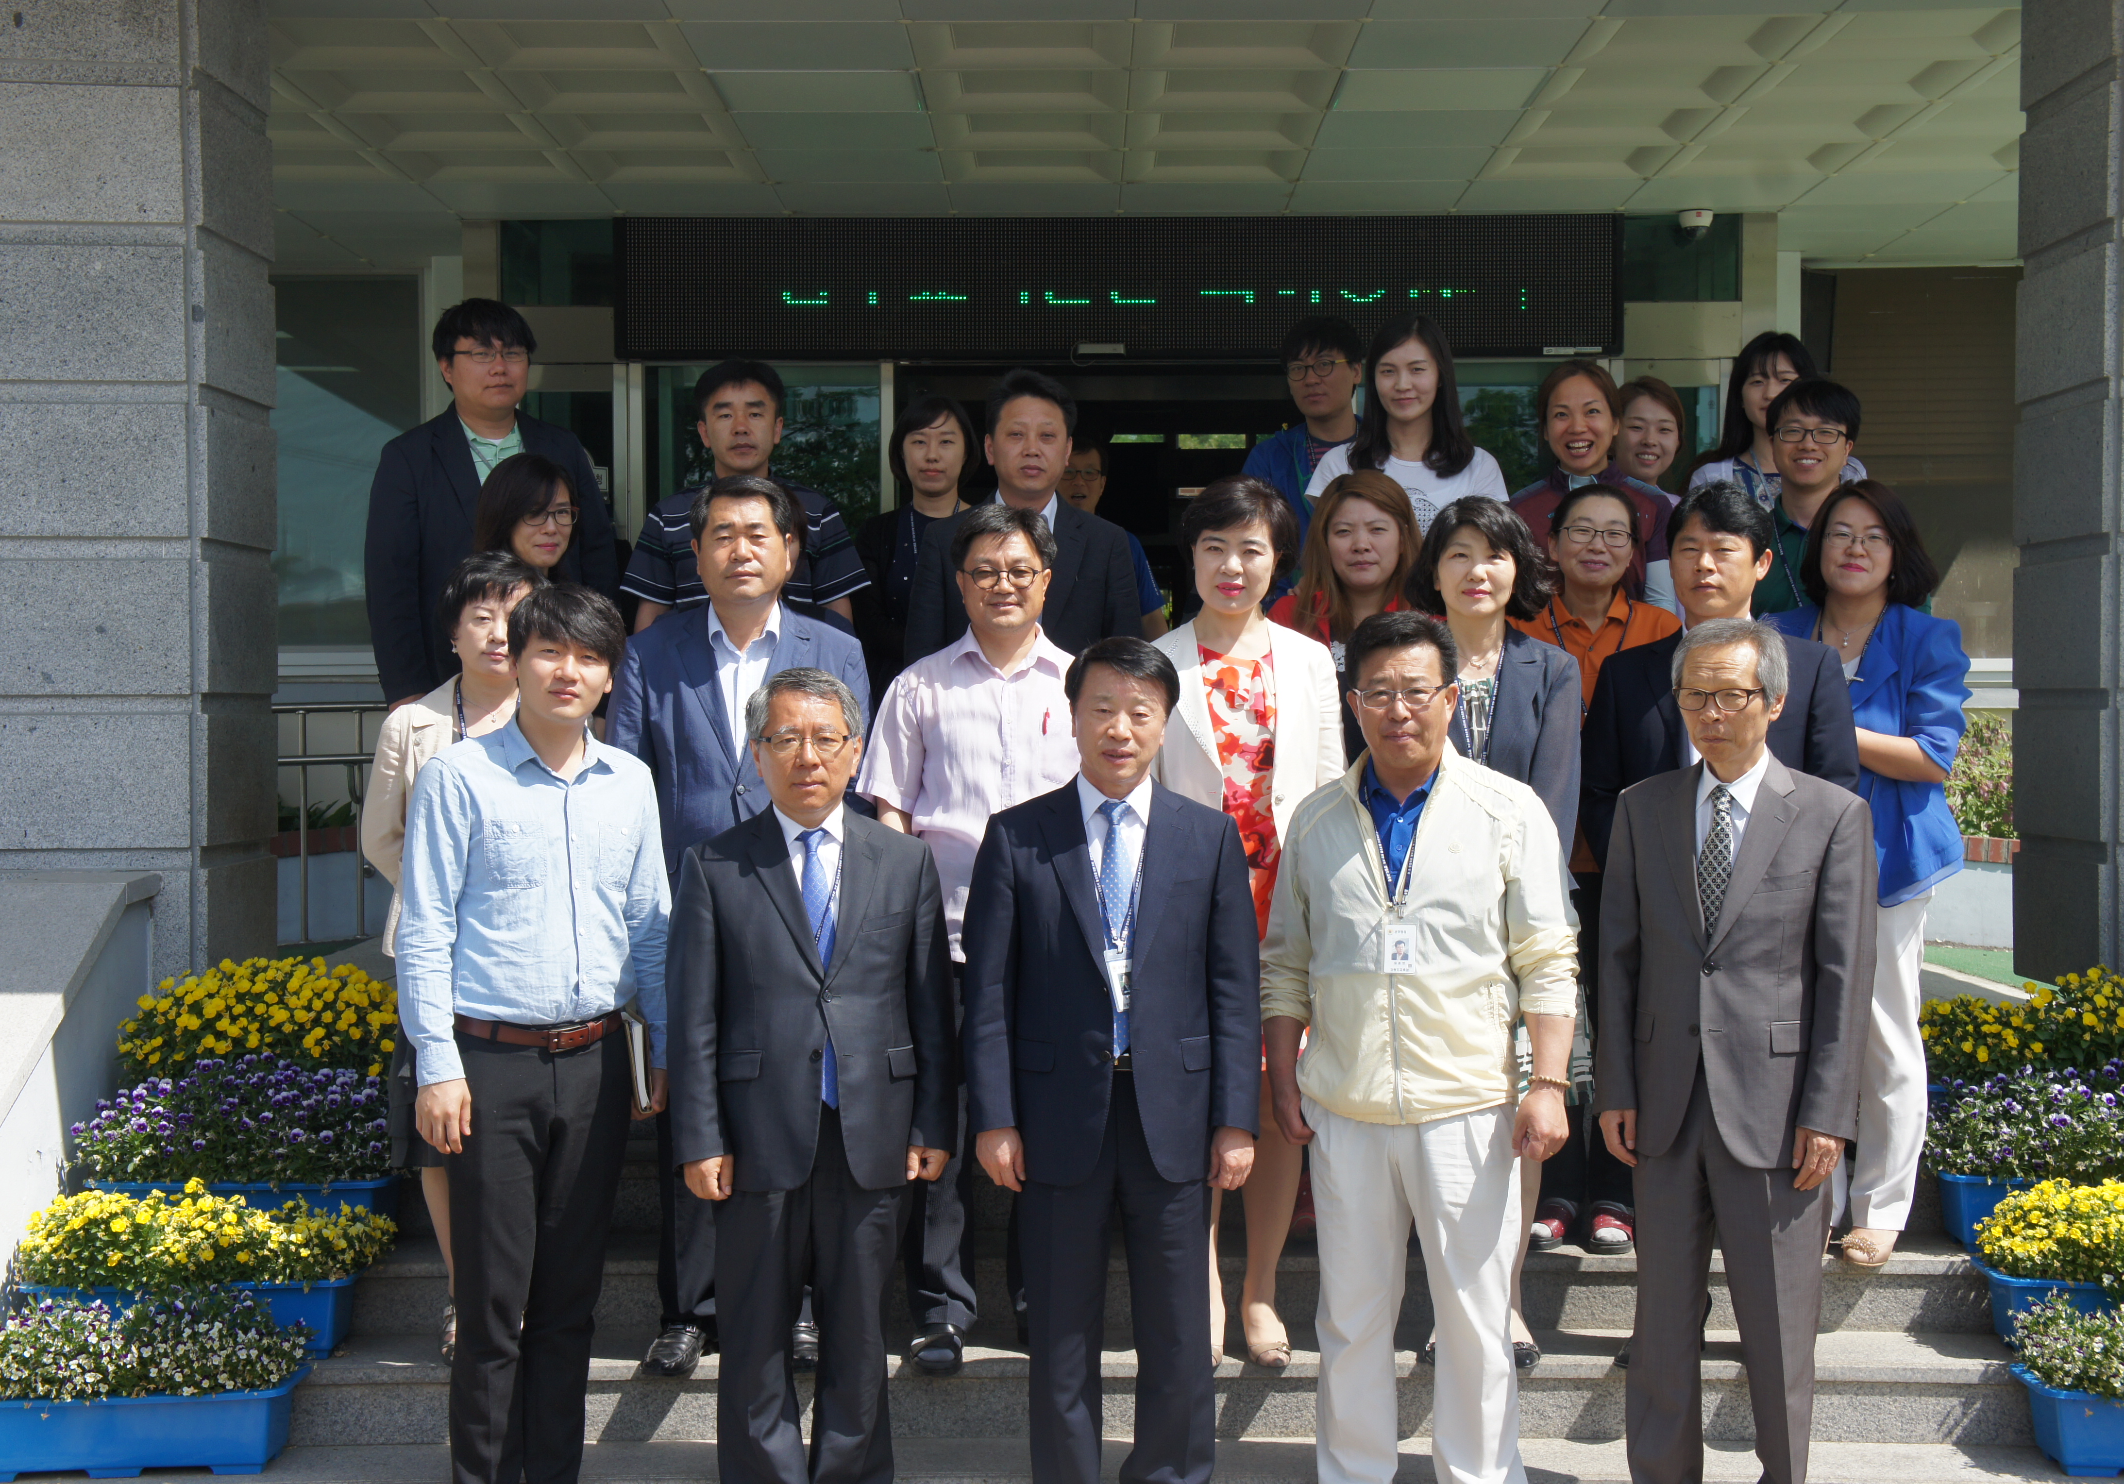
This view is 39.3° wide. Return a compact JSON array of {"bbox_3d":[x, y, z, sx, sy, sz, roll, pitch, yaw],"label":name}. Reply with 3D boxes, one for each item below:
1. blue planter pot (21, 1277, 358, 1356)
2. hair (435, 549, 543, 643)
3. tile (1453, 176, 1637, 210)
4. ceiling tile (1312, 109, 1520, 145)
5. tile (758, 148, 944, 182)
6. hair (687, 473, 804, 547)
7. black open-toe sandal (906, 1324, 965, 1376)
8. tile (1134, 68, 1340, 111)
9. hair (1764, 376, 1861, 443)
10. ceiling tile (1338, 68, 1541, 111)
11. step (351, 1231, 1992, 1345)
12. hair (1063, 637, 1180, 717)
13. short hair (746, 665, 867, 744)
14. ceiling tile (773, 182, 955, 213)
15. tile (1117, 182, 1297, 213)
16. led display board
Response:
[{"bbox_3d":[-1.668,1.106,5.780,0.645,0.160,0.220,0,1,0],"label":"blue planter pot"},{"bbox_3d":[-1.131,-0.278,5.880,0.210,0.205,0.230,0,1,-20],"label":"hair"},{"bbox_3d":[1.697,-1.922,10.360,0.600,0.030,0.600,0,1,0],"label":"tile"},{"bbox_3d":[1.099,-1.913,9.235,0.600,0.030,0.600,0,1,0],"label":"ceiling tile"},{"bbox_3d":[-0.698,-1.917,9.844,0.600,0.030,0.600,0,1,0],"label":"tile"},{"bbox_3d":[-0.621,-0.442,5.820,0.205,0.165,0.210,0,1,-1],"label":"hair"},{"bbox_3d":[-0.230,1.144,5.770,0.105,0.105,0.280,0,1,6],"label":"black open-toe sandal"},{"bbox_3d":[0.497,-1.908,8.601,0.600,0.040,0.600,0,1,0],"label":"tile"},{"bbox_3d":[1.615,-0.703,6.400,0.205,0.170,0.210,-2,0,11],"label":"hair"},{"bbox_3d":[1.099,-1.900,8.590,0.600,0.035,0.600,0,1,0],"label":"ceiling tile"},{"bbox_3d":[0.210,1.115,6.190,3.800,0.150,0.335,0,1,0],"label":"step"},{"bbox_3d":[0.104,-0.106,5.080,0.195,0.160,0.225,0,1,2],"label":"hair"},{"bbox_3d":[-0.425,-0.053,4.920,0.190,0.145,0.205,0,1,-3],"label":"short hair"},{"bbox_3d":[-0.695,-1.924,10.444,0.600,0.030,0.600,0,1,0],"label":"ceiling tile"},{"bbox_3d":[0.509,-1.936,10.487,0.600,0.030,0.600,0,1,0],"label":"tile"},{"bbox_3d":[0.211,-1.667,10.920,3.680,0.540,0.150,0,1,0],"label":"led display board"}]

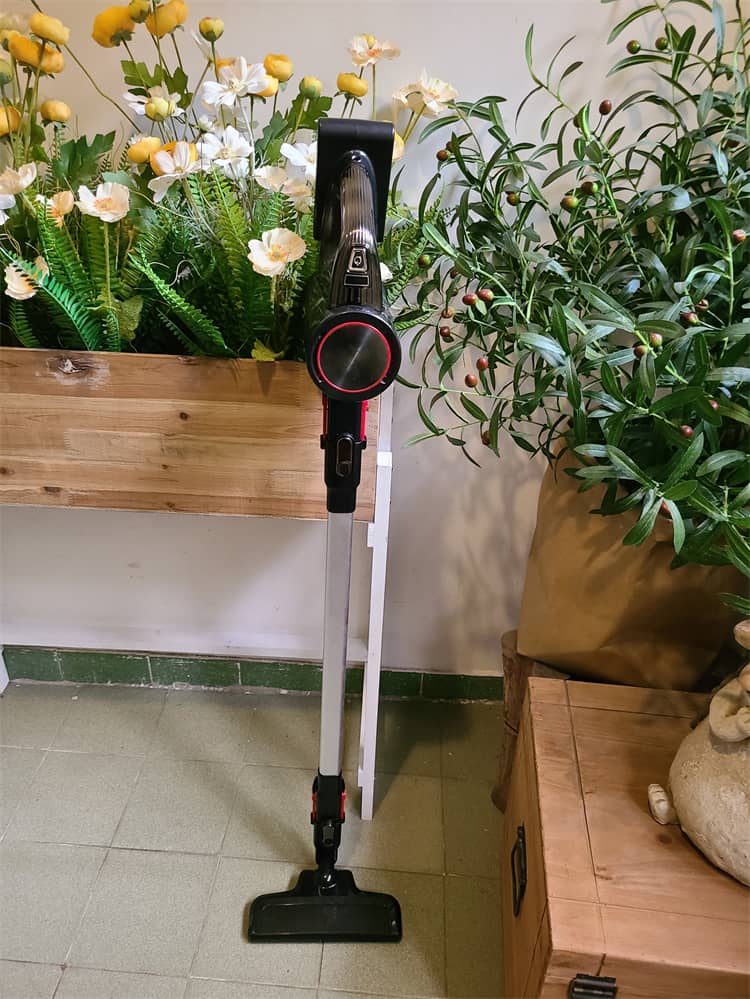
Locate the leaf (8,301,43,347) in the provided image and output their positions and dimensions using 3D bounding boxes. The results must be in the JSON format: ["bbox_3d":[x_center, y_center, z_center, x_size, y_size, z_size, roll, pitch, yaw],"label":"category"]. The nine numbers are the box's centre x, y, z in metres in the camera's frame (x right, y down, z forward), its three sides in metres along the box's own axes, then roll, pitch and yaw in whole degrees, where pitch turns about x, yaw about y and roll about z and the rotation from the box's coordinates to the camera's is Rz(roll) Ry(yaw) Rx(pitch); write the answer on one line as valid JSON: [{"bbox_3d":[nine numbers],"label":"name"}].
[{"bbox_3d":[-0.463,-0.230,0.994,0.035,0.089,0.022,-22,33,-19],"label":"leaf"}]

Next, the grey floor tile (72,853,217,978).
[{"bbox_3d":[-0.381,0.690,1.261,0.200,0.010,0.200,4,32,2],"label":"grey floor tile"}]

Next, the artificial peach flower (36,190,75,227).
[{"bbox_3d":[-0.392,-0.357,0.925,0.049,0.044,0.047,-5,32,7],"label":"artificial peach flower"}]

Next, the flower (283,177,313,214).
[{"bbox_3d":[-0.098,-0.394,0.973,0.058,0.052,0.052,-2,32,-8],"label":"flower"}]

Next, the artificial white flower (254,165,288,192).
[{"bbox_3d":[-0.130,-0.404,0.945,0.044,0.034,0.044,4,32,2],"label":"artificial white flower"}]

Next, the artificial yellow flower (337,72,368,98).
[{"bbox_3d":[-0.028,-0.507,0.920,0.039,0.028,0.039,4,32,2],"label":"artificial yellow flower"}]

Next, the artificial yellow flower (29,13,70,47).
[{"bbox_3d":[-0.382,-0.551,0.881,0.047,0.027,0.047,21,31,-9],"label":"artificial yellow flower"}]

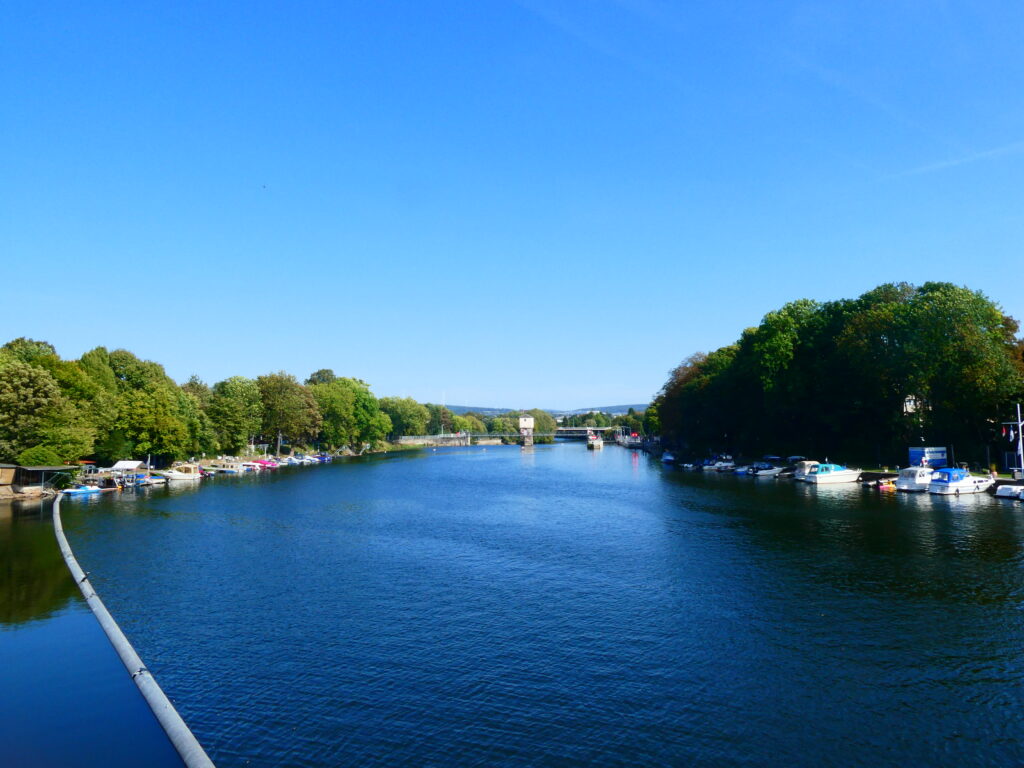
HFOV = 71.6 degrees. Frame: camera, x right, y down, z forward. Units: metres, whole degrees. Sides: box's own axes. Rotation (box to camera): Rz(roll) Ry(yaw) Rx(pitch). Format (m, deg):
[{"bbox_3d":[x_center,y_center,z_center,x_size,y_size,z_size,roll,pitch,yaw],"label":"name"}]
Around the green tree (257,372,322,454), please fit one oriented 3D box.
[{"bbox_3d":[-40.293,5.346,127.894,11.500,14.854,11.500,1,-3,-17],"label":"green tree"}]

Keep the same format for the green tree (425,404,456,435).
[{"bbox_3d":[-23.162,11.867,229.694,9.800,10.483,9.800,0,-3,-6],"label":"green tree"}]

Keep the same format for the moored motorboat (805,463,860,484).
[{"bbox_3d":[39.488,10.987,87.105,6.600,2.400,2.400,1,-3,-14],"label":"moored motorboat"}]

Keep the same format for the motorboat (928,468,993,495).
[{"bbox_3d":[47.710,10.176,74.754,7.000,2.750,2.500,1,-3,-16],"label":"motorboat"}]

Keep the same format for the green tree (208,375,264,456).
[{"bbox_3d":[-44.785,5.342,114.877,9.800,13.127,9.800,1,-3,-21],"label":"green tree"}]

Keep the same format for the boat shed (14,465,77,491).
[{"bbox_3d":[-46.450,9.388,70.611,3.200,2.400,5.000,-2,-4,37],"label":"boat shed"}]

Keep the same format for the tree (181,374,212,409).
[{"bbox_3d":[-57.951,5.265,129.901,8.500,14.023,8.500,1,-3,-24],"label":"tree"}]

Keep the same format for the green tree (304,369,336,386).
[{"bbox_3d":[-42.930,5.159,159.946,9.500,17.318,9.500,1,-3,-15],"label":"green tree"}]

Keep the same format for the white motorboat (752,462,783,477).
[{"bbox_3d":[36.017,11.901,99.547,5.000,1.850,2.100,1,-3,-14],"label":"white motorboat"}]

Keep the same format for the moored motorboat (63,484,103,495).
[{"bbox_3d":[-44.643,10.965,74.035,1.750,0.950,4.500,-1,-3,22],"label":"moored motorboat"}]

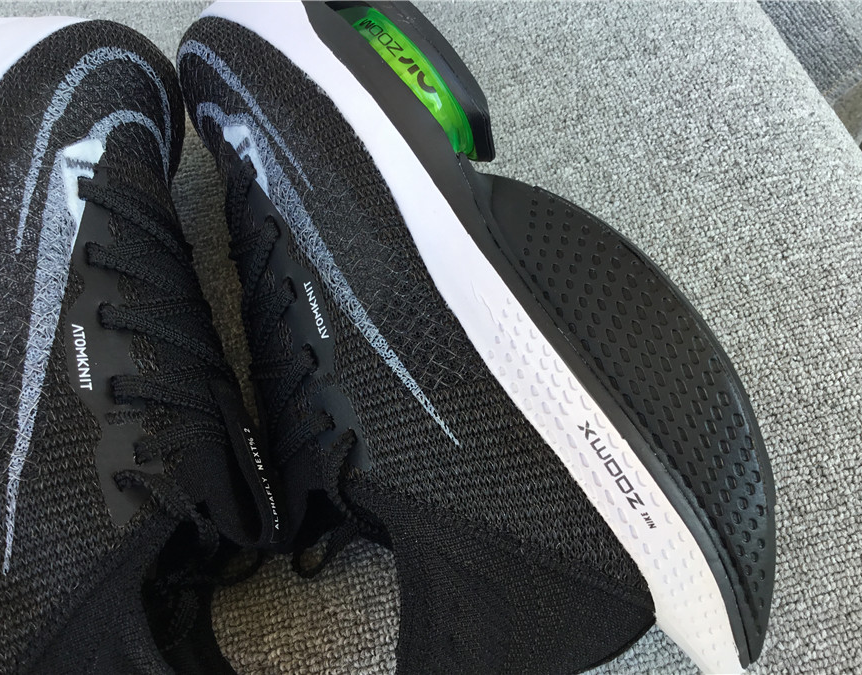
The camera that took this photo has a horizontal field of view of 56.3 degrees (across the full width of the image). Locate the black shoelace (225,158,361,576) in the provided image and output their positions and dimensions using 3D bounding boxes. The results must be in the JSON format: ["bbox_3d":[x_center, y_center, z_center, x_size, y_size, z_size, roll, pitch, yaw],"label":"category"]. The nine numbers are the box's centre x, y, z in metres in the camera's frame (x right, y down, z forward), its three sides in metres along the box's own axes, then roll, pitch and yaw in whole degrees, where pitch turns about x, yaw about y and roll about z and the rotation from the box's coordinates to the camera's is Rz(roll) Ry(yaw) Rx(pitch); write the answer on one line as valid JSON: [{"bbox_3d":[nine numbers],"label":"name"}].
[{"bbox_3d":[-0.044,0.009,0.242,0.034,0.046,0.126,-22,64,-7],"label":"black shoelace"}]

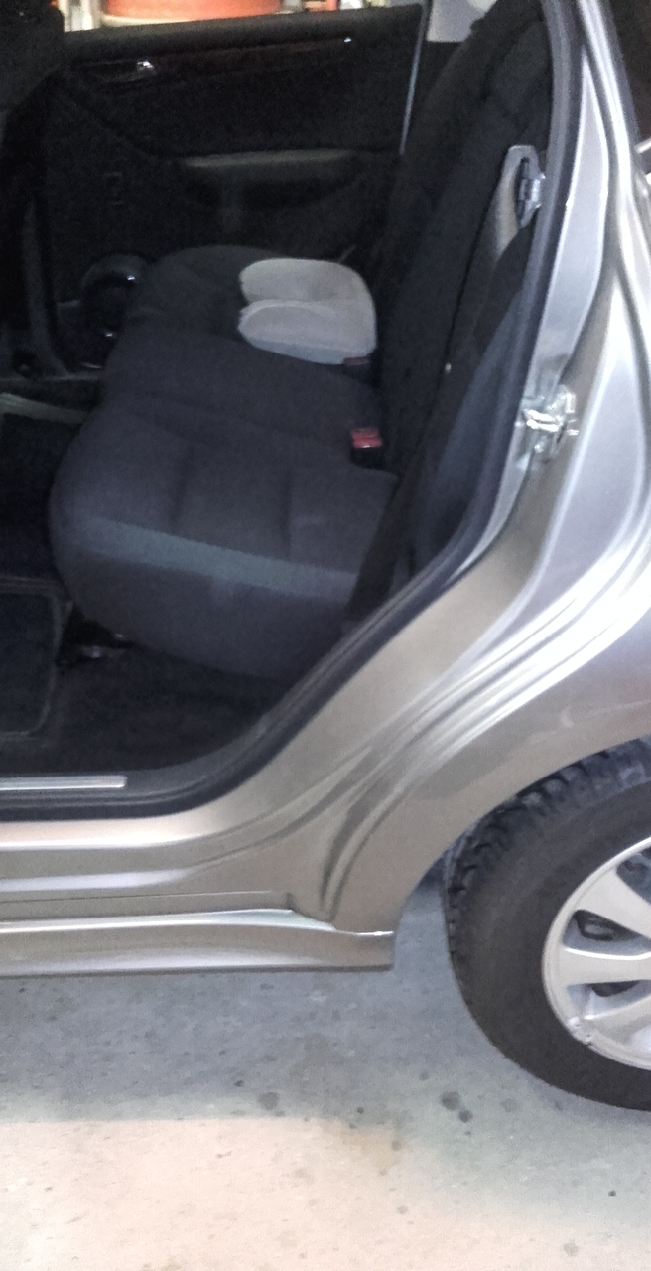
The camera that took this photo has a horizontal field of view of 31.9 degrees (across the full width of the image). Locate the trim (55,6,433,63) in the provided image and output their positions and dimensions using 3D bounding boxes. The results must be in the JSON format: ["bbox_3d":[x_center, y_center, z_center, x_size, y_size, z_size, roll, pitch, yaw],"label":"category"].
[{"bbox_3d":[-0.176,-1.162,2.202,0.730,0.062,0.070,-3,32,3],"label":"trim"}]

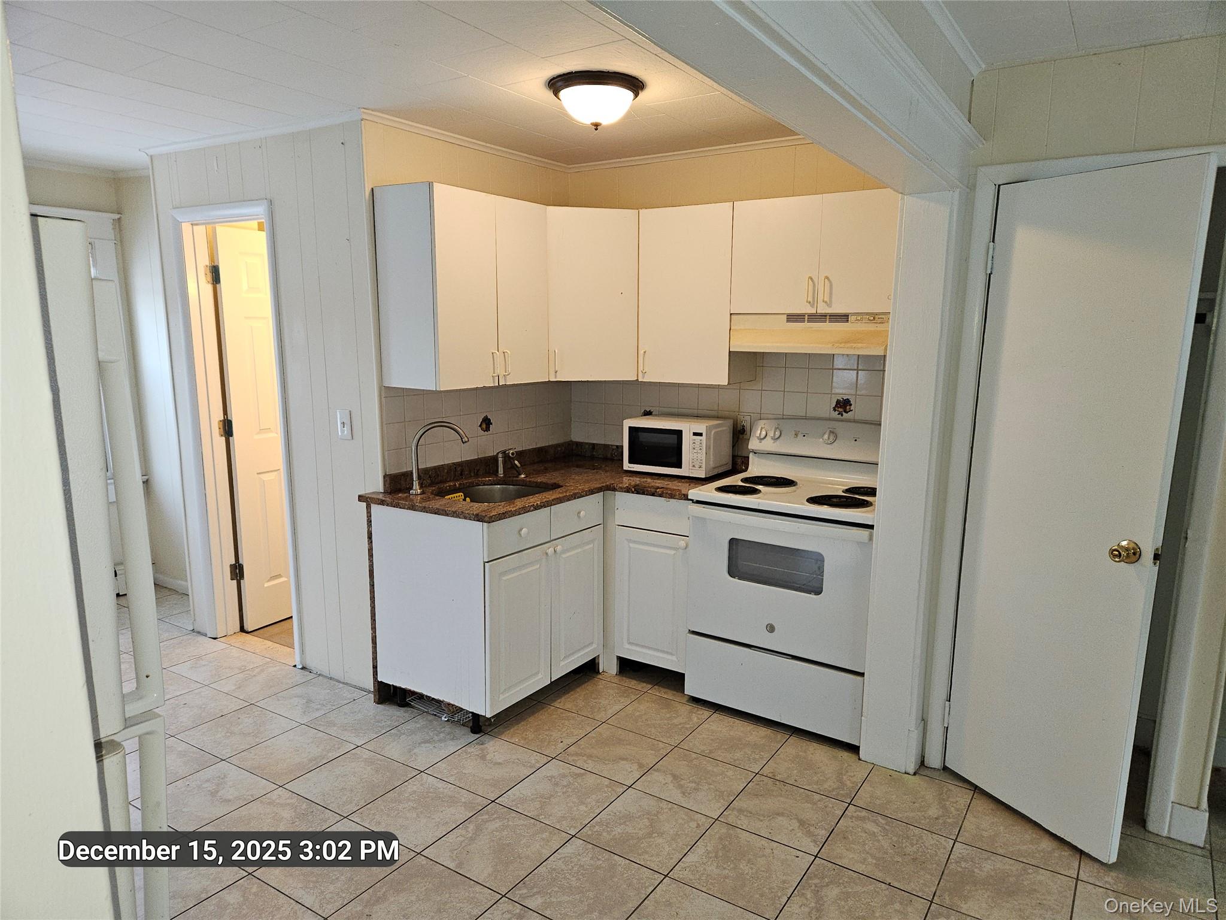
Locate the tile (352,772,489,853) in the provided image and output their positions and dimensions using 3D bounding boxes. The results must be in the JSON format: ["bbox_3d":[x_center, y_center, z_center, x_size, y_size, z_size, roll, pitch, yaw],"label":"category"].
[{"bbox_3d":[-0.637,1.169,2.712,0.333,0.010,0.333,6,11,33],"label":"tile"}]

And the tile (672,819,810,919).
[{"bbox_3d":[0.392,1.224,2.447,0.332,0.010,0.332,6,11,33],"label":"tile"}]

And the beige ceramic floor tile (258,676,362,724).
[{"bbox_3d":[-1.304,1.034,3.540,0.332,0.010,0.332,6,11,33],"label":"beige ceramic floor tile"}]

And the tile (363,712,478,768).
[{"bbox_3d":[-0.727,1.079,3.119,0.330,0.010,0.330,6,11,32],"label":"tile"}]

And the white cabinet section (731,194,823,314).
[{"bbox_3d":[0.677,-0.845,3.387,0.378,0.462,0.020,6,11,33],"label":"white cabinet section"}]

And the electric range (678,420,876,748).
[{"bbox_3d":[0.800,0.454,3.432,0.760,1.162,0.704,6,11,32],"label":"electric range"}]

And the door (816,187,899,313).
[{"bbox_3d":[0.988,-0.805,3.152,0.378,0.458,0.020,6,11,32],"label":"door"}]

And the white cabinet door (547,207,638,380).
[{"bbox_3d":[-0.090,-0.751,3.744,0.421,0.777,0.020,-1,9,-12],"label":"white cabinet door"}]

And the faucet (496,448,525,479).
[{"bbox_3d":[-0.470,0.011,3.782,0.130,0.135,0.090,6,11,33],"label":"faucet"}]

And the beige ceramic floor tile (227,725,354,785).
[{"bbox_3d":[-1.207,1.108,3.079,0.332,0.010,0.332,6,11,33],"label":"beige ceramic floor tile"}]

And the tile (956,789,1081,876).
[{"bbox_3d":[1.305,1.182,2.600,0.330,0.010,0.330,6,11,32],"label":"tile"}]

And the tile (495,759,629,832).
[{"bbox_3d":[-0.170,1.141,2.762,0.330,0.010,0.330,6,11,32],"label":"tile"}]

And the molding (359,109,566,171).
[{"bbox_3d":[-0.572,-1.400,3.641,0.036,0.042,1.370,6,11,32],"label":"molding"}]

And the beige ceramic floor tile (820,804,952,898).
[{"bbox_3d":[0.860,1.213,2.545,0.332,0.010,0.332,6,11,33],"label":"beige ceramic floor tile"}]

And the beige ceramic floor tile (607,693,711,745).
[{"bbox_3d":[0.196,1.072,3.378,0.334,0.010,0.334,6,11,32],"label":"beige ceramic floor tile"}]

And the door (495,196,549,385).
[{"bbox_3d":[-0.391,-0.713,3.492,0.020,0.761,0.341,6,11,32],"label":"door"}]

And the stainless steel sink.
[{"bbox_3d":[-0.519,0.246,3.497,0.425,0.192,0.520,6,11,32],"label":"stainless steel sink"}]

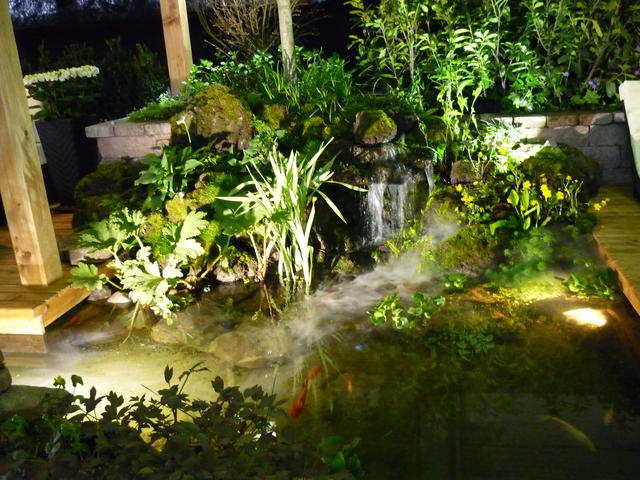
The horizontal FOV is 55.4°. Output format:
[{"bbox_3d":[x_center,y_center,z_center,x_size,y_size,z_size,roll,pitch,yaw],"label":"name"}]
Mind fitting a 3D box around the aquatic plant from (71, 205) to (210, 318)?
[{"bbox_3d":[-0.893,0.121,3.018,0.618,0.391,0.474,-2,19,0],"label":"aquatic plant"}]

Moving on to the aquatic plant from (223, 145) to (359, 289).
[{"bbox_3d":[-0.154,-0.107,3.181,0.705,0.788,0.494,-2,21,0],"label":"aquatic plant"}]

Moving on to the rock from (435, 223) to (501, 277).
[{"bbox_3d":[0.809,0.052,3.348,0.330,0.227,0.278,-2,19,0],"label":"rock"}]

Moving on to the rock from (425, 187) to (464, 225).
[{"bbox_3d":[0.751,-0.203,3.690,0.231,0.234,0.197,-2,21,0],"label":"rock"}]

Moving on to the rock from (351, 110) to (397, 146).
[{"bbox_3d":[0.348,-0.722,3.911,0.279,0.204,0.237,-2,21,0],"label":"rock"}]

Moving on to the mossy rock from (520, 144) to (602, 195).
[{"bbox_3d":[1.663,-0.468,4.218,0.513,0.364,0.385,-2,21,0],"label":"mossy rock"}]

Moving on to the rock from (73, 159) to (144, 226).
[{"bbox_3d":[-1.359,-0.288,3.957,0.433,0.441,0.347,-2,21,0],"label":"rock"}]

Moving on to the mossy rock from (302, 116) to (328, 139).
[{"bbox_3d":[-0.030,-0.739,4.008,0.171,0.137,0.145,-2,21,0],"label":"mossy rock"}]

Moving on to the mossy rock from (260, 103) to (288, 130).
[{"bbox_3d":[-0.327,-0.886,4.378,0.196,0.185,0.175,-2,19,0],"label":"mossy rock"}]

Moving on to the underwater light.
[{"bbox_3d":[1.201,0.355,2.760,0.185,0.072,0.144,-8,20,-17],"label":"underwater light"}]

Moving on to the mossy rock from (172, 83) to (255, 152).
[{"bbox_3d":[-0.755,-0.852,4.244,0.525,0.412,0.422,-2,19,0],"label":"mossy rock"}]

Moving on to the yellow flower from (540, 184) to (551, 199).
[{"bbox_3d":[1.302,-0.280,3.523,0.058,0.072,0.051,-2,19,0],"label":"yellow flower"}]

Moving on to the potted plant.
[{"bbox_3d":[-1.789,-0.730,4.223,0.464,0.855,0.422,-4,19,-6],"label":"potted plant"}]

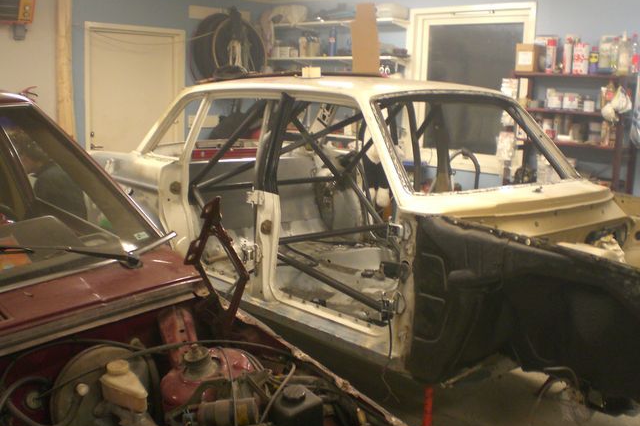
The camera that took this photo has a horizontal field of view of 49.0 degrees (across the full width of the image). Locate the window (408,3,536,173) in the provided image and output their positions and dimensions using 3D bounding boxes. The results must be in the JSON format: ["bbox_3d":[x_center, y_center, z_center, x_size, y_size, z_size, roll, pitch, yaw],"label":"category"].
[{"bbox_3d":[1.291,-1.091,6.232,1.253,1.428,0.110,12,14,43],"label":"window"}]

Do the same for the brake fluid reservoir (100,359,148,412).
[{"bbox_3d":[-0.410,0.376,1.514,0.065,0.084,0.128,-8,15,-44],"label":"brake fluid reservoir"}]

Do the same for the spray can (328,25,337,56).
[{"bbox_3d":[0.126,-1.619,6.665,0.066,0.274,0.066,2,11,0],"label":"spray can"}]

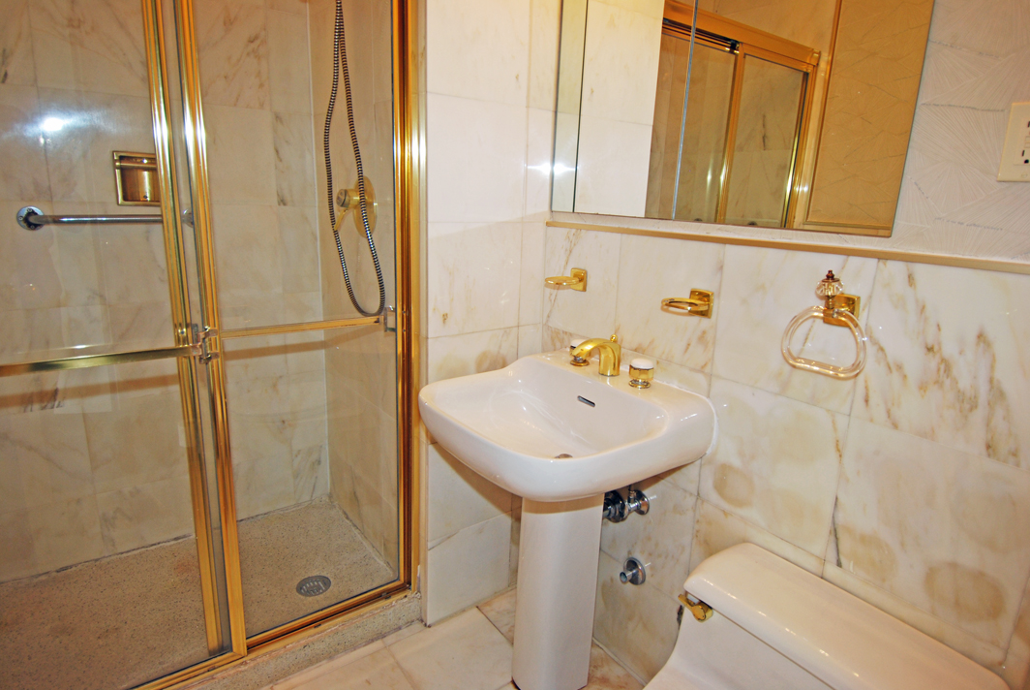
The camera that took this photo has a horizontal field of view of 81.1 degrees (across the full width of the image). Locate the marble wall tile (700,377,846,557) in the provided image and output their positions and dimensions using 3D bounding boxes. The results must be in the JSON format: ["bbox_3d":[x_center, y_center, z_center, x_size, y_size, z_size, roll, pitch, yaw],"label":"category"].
[{"bbox_3d":[0.530,0.244,1.269,0.012,0.300,0.304,-8,17,-35],"label":"marble wall tile"}]

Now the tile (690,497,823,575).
[{"bbox_3d":[0.520,0.538,1.342,0.012,0.306,0.304,-8,17,-35],"label":"tile"}]

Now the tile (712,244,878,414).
[{"bbox_3d":[0.539,-0.041,1.197,0.012,0.289,0.304,-8,17,-35],"label":"tile"}]

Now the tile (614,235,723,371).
[{"bbox_3d":[0.360,-0.106,1.436,0.012,0.289,0.306,-8,17,-35],"label":"tile"}]

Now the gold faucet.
[{"bbox_3d":[0.202,0.029,1.476,0.144,0.103,0.048,-8,17,-35],"label":"gold faucet"}]

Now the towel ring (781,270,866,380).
[{"bbox_3d":[0.567,-0.042,1.084,0.072,0.187,0.151,-8,17,-35],"label":"towel ring"}]

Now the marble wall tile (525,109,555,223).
[{"bbox_3d":[0.060,-0.500,1.693,0.088,0.306,0.012,-8,17,-35],"label":"marble wall tile"}]

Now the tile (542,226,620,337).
[{"bbox_3d":[0.182,-0.172,1.674,0.012,0.289,0.302,-8,17,-35],"label":"tile"}]

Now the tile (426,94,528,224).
[{"bbox_3d":[-0.098,-0.477,1.581,0.301,0.306,0.012,-8,17,-35],"label":"tile"}]

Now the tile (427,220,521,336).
[{"bbox_3d":[-0.108,-0.183,1.654,0.301,0.301,0.012,-8,17,-35],"label":"tile"}]

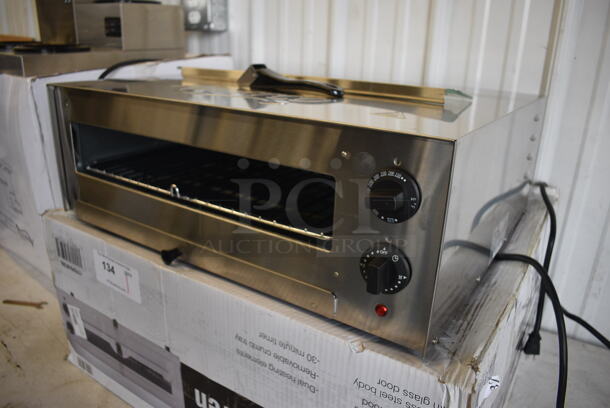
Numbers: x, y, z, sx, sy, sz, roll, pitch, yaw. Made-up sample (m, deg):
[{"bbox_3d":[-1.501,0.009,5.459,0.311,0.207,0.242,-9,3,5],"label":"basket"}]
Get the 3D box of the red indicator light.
[{"bbox_3d":[0.072,0.099,0.425,0.013,0.013,0.006,14,22,31],"label":"red indicator light"}]

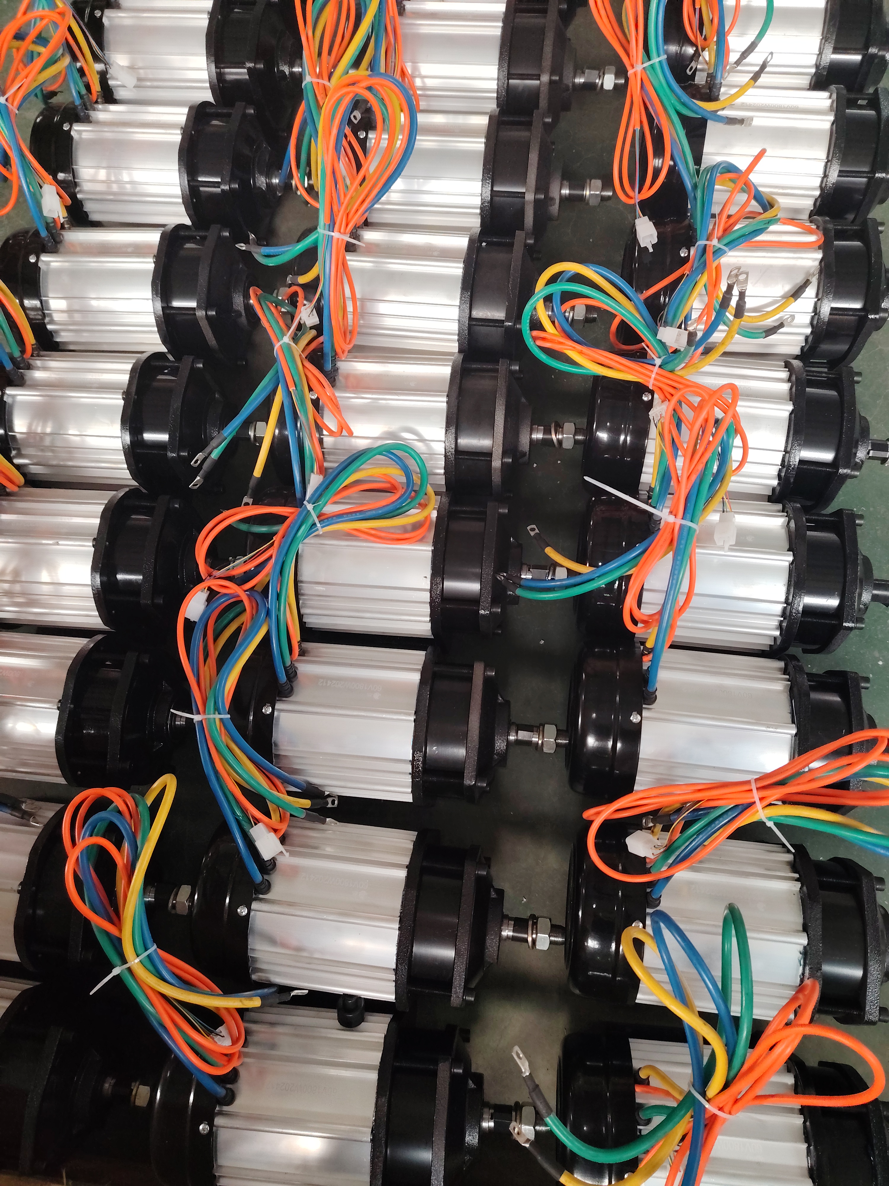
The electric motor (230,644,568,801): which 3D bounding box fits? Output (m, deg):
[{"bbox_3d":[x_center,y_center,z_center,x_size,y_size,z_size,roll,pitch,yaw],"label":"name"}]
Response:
[{"bbox_3d":[-0.039,0.119,0.732,0.299,0.140,0.142,3,75,6],"label":"electric motor"}]

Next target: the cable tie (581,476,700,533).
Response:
[{"bbox_3d":[0.164,-0.074,0.688,0.104,0.018,0.007,27,79,11],"label":"cable tie"}]

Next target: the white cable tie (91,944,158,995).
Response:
[{"bbox_3d":[-0.246,0.289,0.630,0.059,0.028,0.006,-35,76,-6],"label":"white cable tie"}]

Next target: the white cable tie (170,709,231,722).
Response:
[{"bbox_3d":[-0.212,0.105,0.714,0.053,0.027,0.008,5,76,4],"label":"white cable tie"}]

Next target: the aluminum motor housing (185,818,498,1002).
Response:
[{"bbox_3d":[-0.076,0.266,0.694,0.246,0.140,0.142,5,76,6],"label":"aluminum motor housing"}]

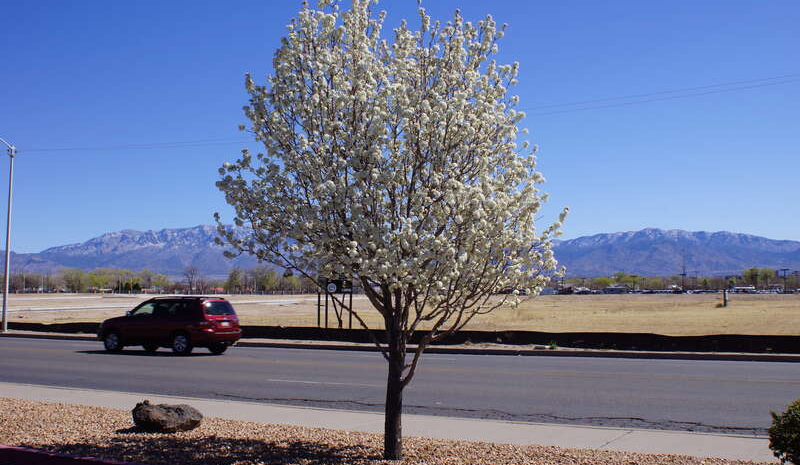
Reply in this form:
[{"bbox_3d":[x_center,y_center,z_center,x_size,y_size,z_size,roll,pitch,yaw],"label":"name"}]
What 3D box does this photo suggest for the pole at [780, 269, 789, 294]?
[{"bbox_3d":[133.200,17.000,300.000,2.700,8.900,0.600,-1,-4,23],"label":"pole"}]

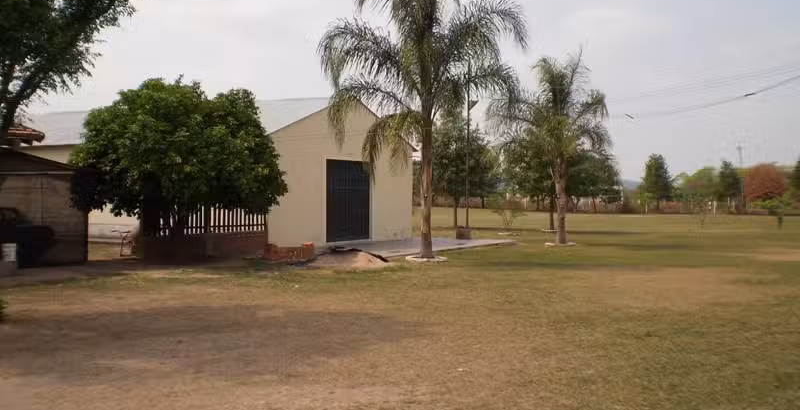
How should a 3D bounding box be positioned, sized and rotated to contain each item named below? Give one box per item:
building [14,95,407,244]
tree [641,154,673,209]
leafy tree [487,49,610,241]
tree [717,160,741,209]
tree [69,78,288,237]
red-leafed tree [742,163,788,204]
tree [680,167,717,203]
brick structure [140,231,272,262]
[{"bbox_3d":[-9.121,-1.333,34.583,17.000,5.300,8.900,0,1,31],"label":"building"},{"bbox_3d":[25.897,-2.088,83.988,3.250,5.800,3.200,0,1,0],"label":"tree"},{"bbox_3d":[5.318,-2.038,29.383,4.300,6.750,4.200,0,1,0],"label":"leafy tree"},{"bbox_3d":[33.166,-1.788,83.991,2.600,5.200,2.600,0,1,0],"label":"tree"},{"bbox_3d":[-5.644,-0.834,21.194,5.600,4.500,5.000,0,1,0],"label":"tree"},{"bbox_3d":[38.659,-1.696,87.992,4.900,4.700,4.700,0,1,0],"label":"red-leafed tree"},{"bbox_3d":[35.877,-2.163,100.000,4.400,4.800,4.300,0,0,0],"label":"tree"},{"bbox_3d":[-4.951,1.054,21.412,3.260,0.740,0.300,0,1,-25],"label":"brick structure"}]

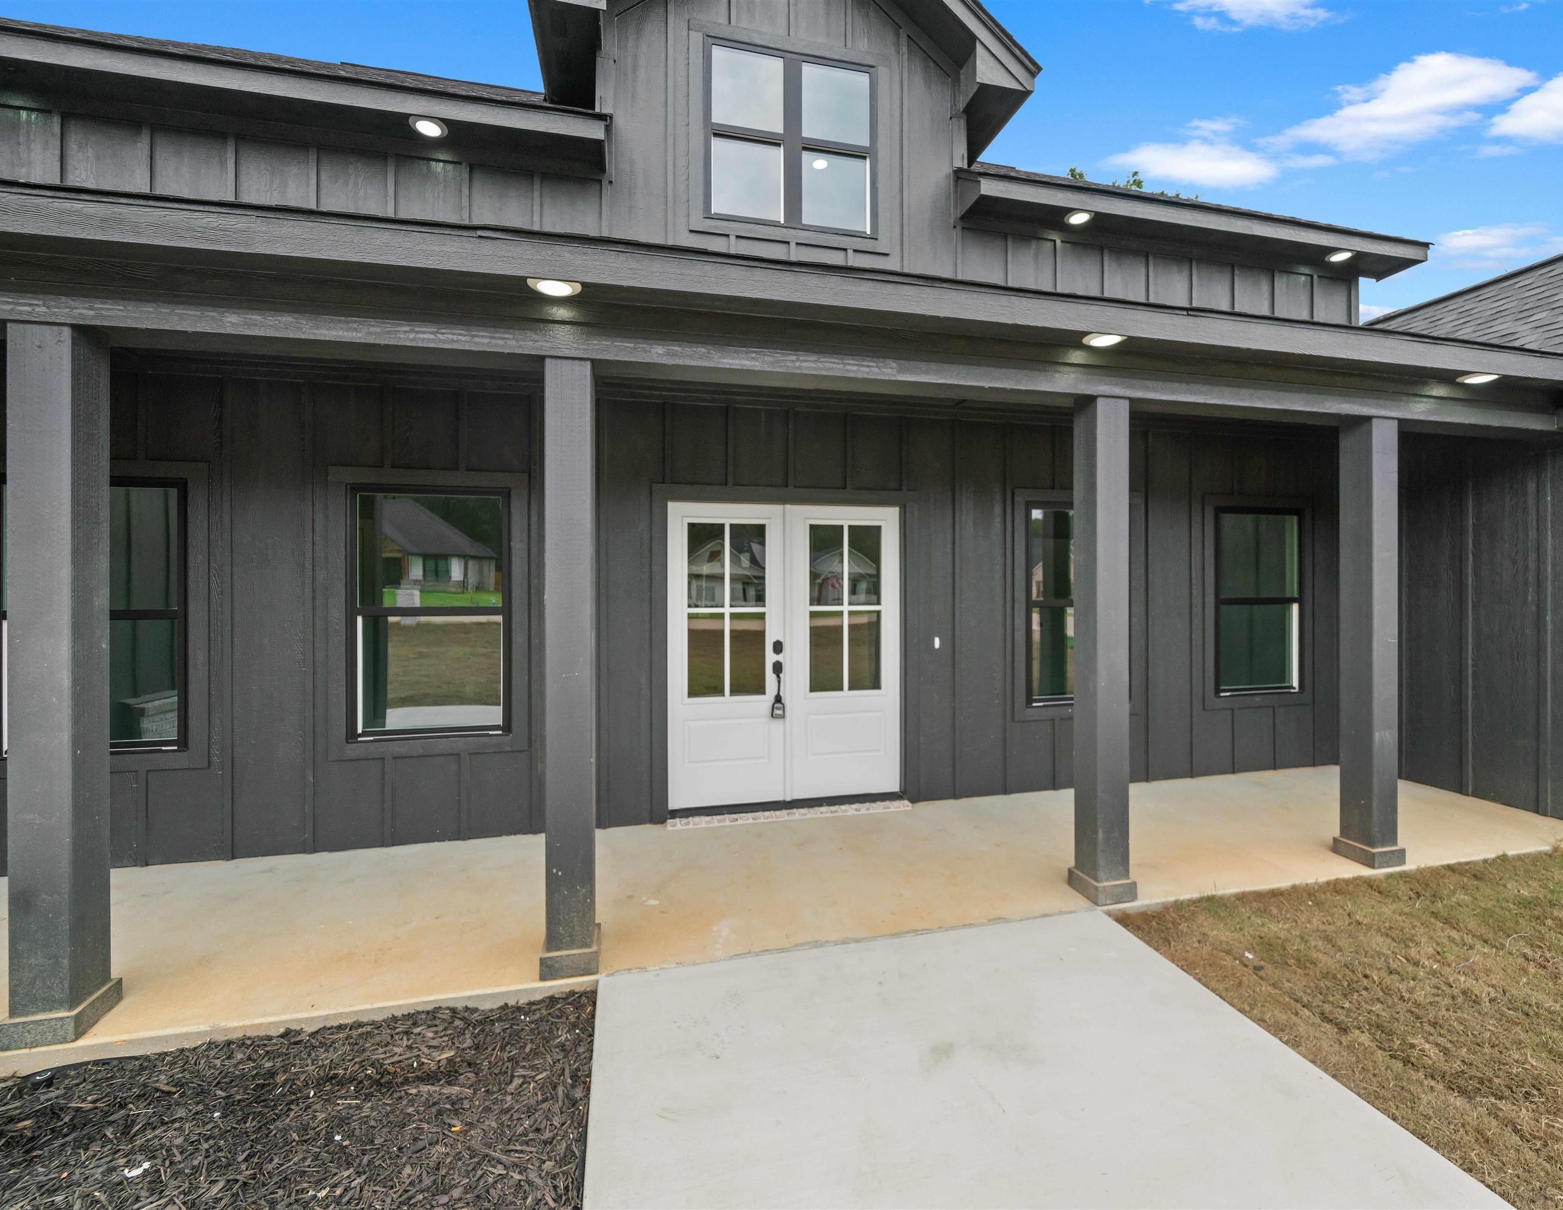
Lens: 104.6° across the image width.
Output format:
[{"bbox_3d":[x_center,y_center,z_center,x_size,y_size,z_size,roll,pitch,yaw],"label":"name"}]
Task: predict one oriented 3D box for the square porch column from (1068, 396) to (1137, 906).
[{"bbox_3d":[1.637,0.228,3.097,0.217,2.497,0.215,-1,0,-12],"label":"square porch column"}]

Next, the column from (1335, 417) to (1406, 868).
[{"bbox_3d":[3.370,0.212,3.475,0.217,2.497,0.215,-1,0,-12],"label":"column"}]

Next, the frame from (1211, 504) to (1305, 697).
[{"bbox_3d":[3.933,-0.011,4.975,0.900,1.520,0.090,-1,0,-12],"label":"frame"}]

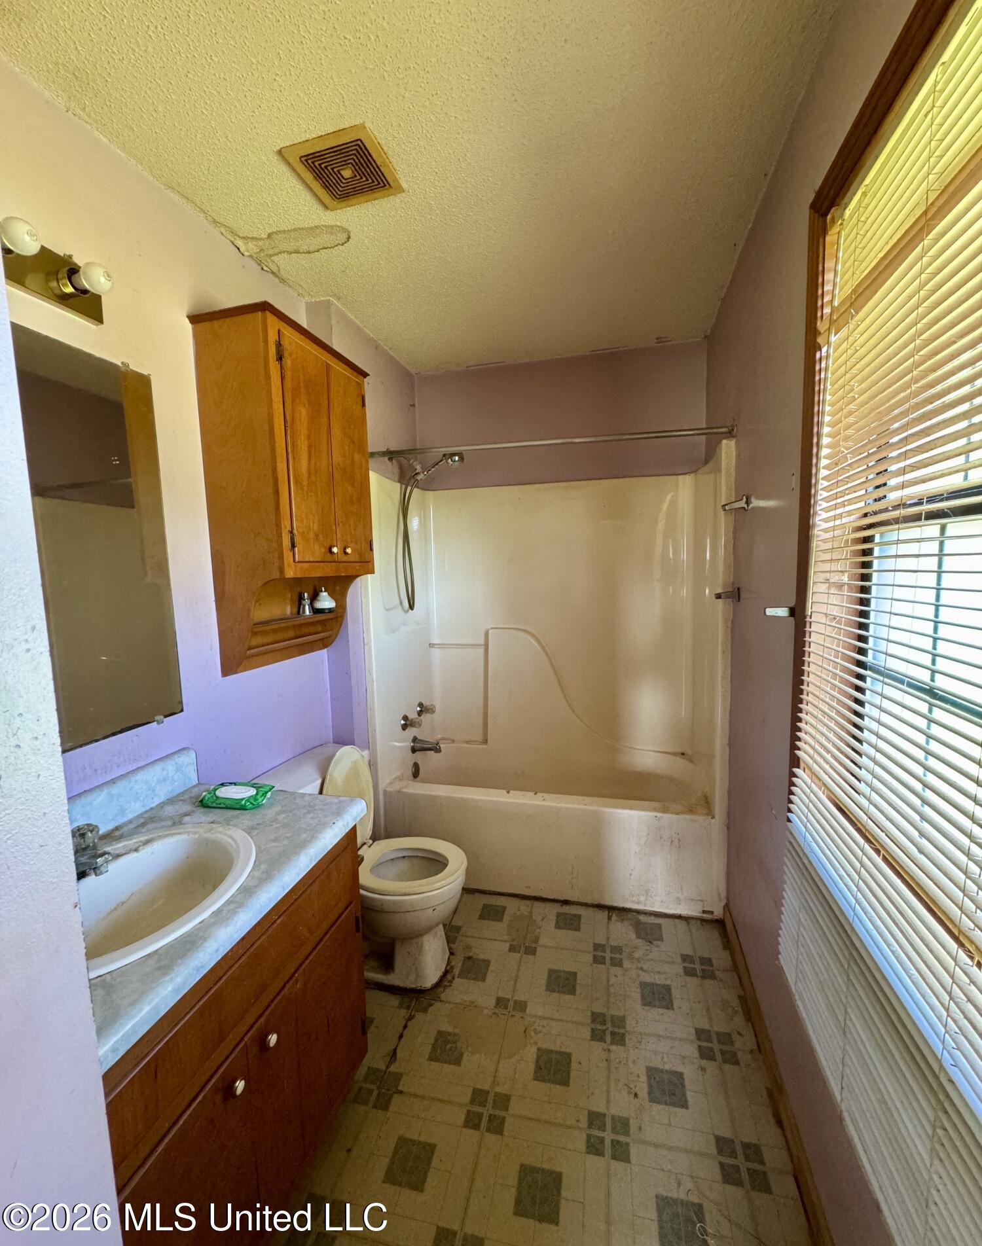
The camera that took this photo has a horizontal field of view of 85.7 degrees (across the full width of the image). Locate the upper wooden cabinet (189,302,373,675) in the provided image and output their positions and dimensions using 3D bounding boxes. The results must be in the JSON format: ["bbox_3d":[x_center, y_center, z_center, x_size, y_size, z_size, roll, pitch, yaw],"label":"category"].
[{"bbox_3d":[-0.659,-0.399,1.836,0.264,1.062,0.596,0,7,14],"label":"upper wooden cabinet"}]

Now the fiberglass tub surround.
[{"bbox_3d":[0.269,0.222,2.503,1.478,1.829,0.721,0,7,14],"label":"fiberglass tub surround"}]

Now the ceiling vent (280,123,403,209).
[{"bbox_3d":[-0.380,-1.165,1.372,0.232,0.020,0.227,0,7,14],"label":"ceiling vent"}]

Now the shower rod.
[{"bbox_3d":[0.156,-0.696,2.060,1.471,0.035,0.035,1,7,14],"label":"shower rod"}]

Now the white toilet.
[{"bbox_3d":[-0.417,0.846,1.893,0.682,0.767,0.511,0,7,14],"label":"white toilet"}]

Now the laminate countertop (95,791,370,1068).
[{"bbox_3d":[-0.707,0.545,1.061,0.551,0.054,0.882,0,7,14],"label":"laminate countertop"}]

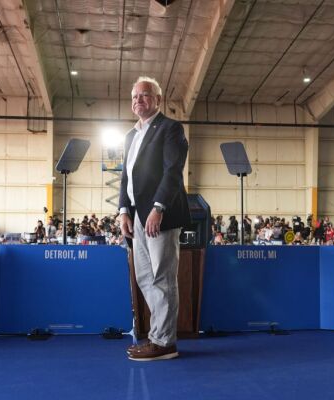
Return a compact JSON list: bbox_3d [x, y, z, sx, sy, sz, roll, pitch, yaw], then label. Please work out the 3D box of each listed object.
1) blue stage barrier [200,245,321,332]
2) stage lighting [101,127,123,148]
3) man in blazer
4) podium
[{"bbox_3d":[0.733,0.707,4.561,1.030,0.688,0.050,1,-4,-7],"label":"blue stage barrier"},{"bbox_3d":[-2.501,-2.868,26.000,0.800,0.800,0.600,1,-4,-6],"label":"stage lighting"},{"bbox_3d":[-0.082,0.089,3.618,0.360,1.770,0.520,3,-5,-34],"label":"man in blazer"},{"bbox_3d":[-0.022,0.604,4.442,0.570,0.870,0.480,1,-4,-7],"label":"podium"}]

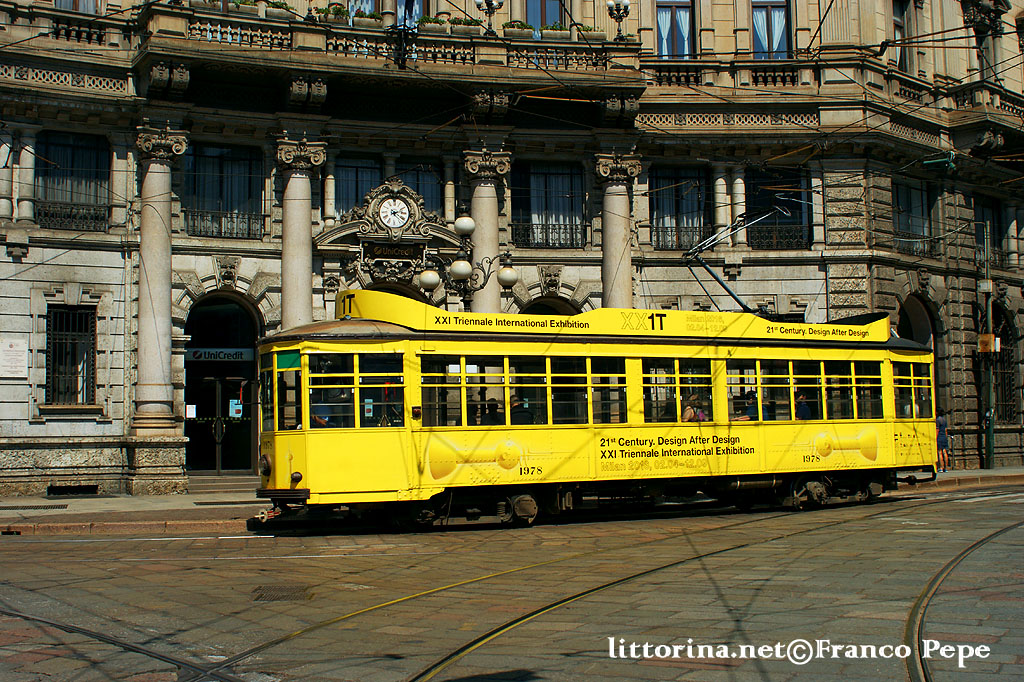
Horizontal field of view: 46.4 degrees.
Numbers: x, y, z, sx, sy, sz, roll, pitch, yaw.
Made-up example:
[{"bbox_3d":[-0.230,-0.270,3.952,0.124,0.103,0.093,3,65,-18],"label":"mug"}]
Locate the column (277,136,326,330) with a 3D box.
[{"bbox_3d":[-4.953,-1.231,27.900,1.040,6.678,1.040,1,-5,-20],"label":"column"}]

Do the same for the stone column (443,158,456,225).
[{"bbox_3d":[-1.600,-3.665,30.711,0.400,2.080,0.400,0,-5,-10],"label":"stone column"}]

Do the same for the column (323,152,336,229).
[{"bbox_3d":[-4.671,-3.855,30.567,0.359,1.970,0.360,0,-4,-18],"label":"column"}]

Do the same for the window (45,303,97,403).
[{"bbox_3d":[-10.174,0.312,27.582,1.120,2.300,0.250,1,-5,-26],"label":"window"}]

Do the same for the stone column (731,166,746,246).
[{"bbox_3d":[6.106,-3.621,32.152,0.430,2.180,0.430,-1,-5,-2],"label":"stone column"}]

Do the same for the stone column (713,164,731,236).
[{"bbox_3d":[5.642,-3.703,32.160,0.440,2.140,0.440,-1,-5,-2],"label":"stone column"}]

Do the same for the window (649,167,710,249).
[{"bbox_3d":[4.269,-3.390,30.500,1.600,2.143,0.300,-1,-5,-4],"label":"window"}]

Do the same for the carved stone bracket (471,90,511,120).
[{"bbox_3d":[-0.530,-5.913,30.115,0.950,0.650,0.750,0,-4,-13],"label":"carved stone bracket"}]

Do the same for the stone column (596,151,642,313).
[{"bbox_3d":[2.806,-1.262,31.482,1.170,7.090,1.170,-1,-4,-6],"label":"stone column"}]

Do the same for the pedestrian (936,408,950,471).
[{"bbox_3d":[11.421,2.615,31.700,0.460,1.746,0.330,-4,-6,33],"label":"pedestrian"}]

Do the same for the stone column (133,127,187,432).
[{"bbox_3d":[-7.885,-1.290,26.600,1.040,6.678,1.040,1,-5,-25],"label":"stone column"}]

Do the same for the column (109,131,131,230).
[{"bbox_3d":[-8.831,-3.601,26.845,0.476,2.184,0.400,2,-5,-28],"label":"column"}]

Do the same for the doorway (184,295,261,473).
[{"bbox_3d":[-7.090,1.024,29.299,1.851,4.453,0.500,1,-5,-25],"label":"doorway"}]

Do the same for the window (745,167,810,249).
[{"bbox_3d":[6.813,-3.413,30.700,1.712,2.157,0.300,-1,-5,-2],"label":"window"}]

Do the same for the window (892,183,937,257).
[{"bbox_3d":[11.922,-3.632,35.463,2.439,2.255,0.250,3,-6,-43],"label":"window"}]

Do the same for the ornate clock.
[{"bbox_3d":[-2.763,-3.024,28.100,0.763,0.762,0.250,0,-5,-17],"label":"ornate clock"}]

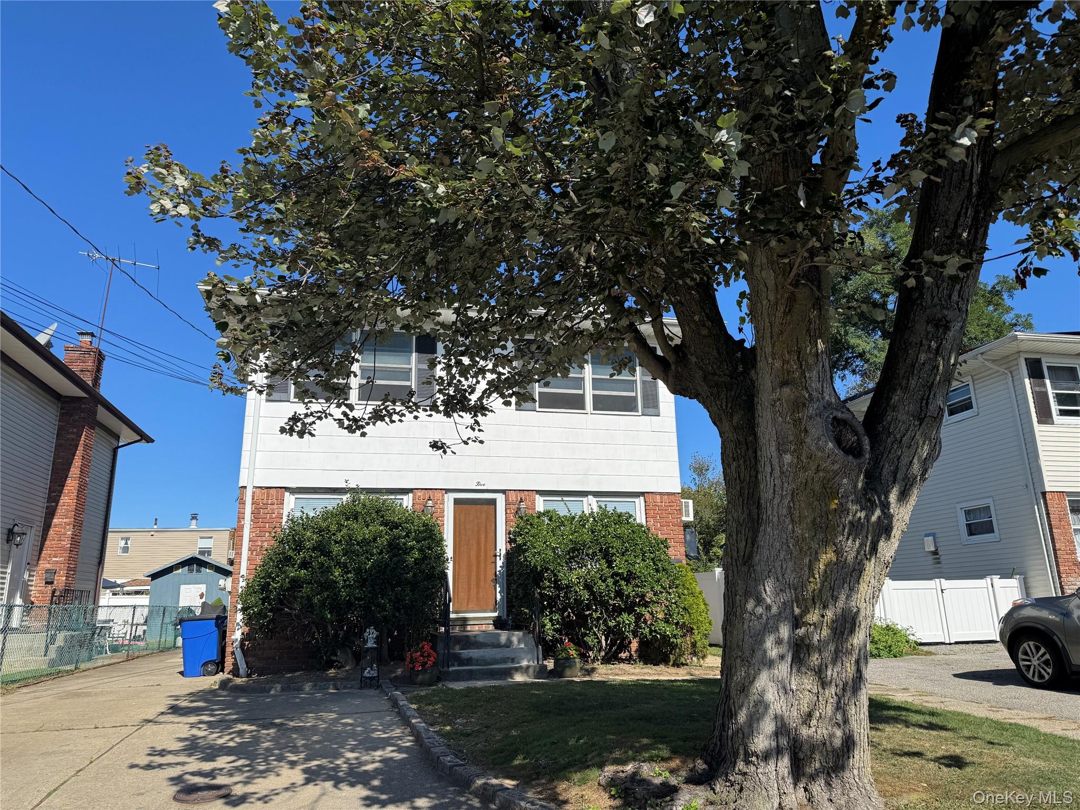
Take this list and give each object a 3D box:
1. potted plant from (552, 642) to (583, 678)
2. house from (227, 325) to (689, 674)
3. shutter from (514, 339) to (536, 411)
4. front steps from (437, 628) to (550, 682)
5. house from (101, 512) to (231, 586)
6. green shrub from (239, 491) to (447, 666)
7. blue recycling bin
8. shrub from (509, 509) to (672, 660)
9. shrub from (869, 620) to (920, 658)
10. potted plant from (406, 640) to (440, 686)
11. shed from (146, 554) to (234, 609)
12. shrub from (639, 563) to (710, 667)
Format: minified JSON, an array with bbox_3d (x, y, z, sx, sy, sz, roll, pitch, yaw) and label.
[{"bbox_3d":[0.369,3.607,10.634,0.430,0.470,0.420,-1,-14,0],"label":"potted plant"},{"bbox_3d":[-2.130,2.246,16.896,7.900,6.200,9.900,2,-15,-13],"label":"house"},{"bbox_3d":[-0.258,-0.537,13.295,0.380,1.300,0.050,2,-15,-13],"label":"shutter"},{"bbox_3d":[-0.808,3.708,11.184,1.480,0.590,1.650,2,-15,-13],"label":"front steps"},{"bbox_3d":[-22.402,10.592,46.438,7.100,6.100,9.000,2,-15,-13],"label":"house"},{"bbox_3d":[-2.786,2.530,10.818,2.890,2.500,1.900,2,-15,-13],"label":"green shrub"},{"bbox_3d":[-5.779,4.108,12.805,0.730,0.976,0.600,2,-15,-13],"label":"blue recycling bin"},{"bbox_3d":[0.819,2.793,11.662,2.710,2.340,1.850,2,-15,-13],"label":"shrub"},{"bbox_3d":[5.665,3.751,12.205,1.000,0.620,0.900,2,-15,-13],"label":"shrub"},{"bbox_3d":[-1.553,3.439,9.939,0.440,0.560,0.420,2,-15,-13],"label":"potted plant"},{"bbox_3d":[-11.442,6.450,25.090,2.830,2.790,2.900,2,-15,-13],"label":"shed"},{"bbox_3d":[2.181,3.358,12.089,1.200,1.550,1.100,2,-15,-13],"label":"shrub"}]

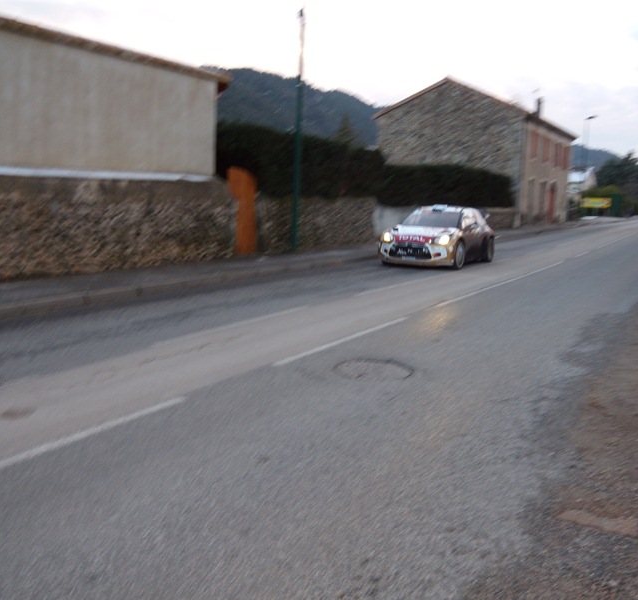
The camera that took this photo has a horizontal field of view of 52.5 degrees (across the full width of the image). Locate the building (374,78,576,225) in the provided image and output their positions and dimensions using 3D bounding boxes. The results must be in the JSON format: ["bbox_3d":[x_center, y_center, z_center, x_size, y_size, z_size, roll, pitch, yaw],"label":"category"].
[{"bbox_3d":[11.140,-9.524,43.991,9.515,8.175,15.334,7,10,29],"label":"building"}]

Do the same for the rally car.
[{"bbox_3d":[3.040,-1.625,16.064,1.830,1.420,3.950,7,11,30],"label":"rally car"}]

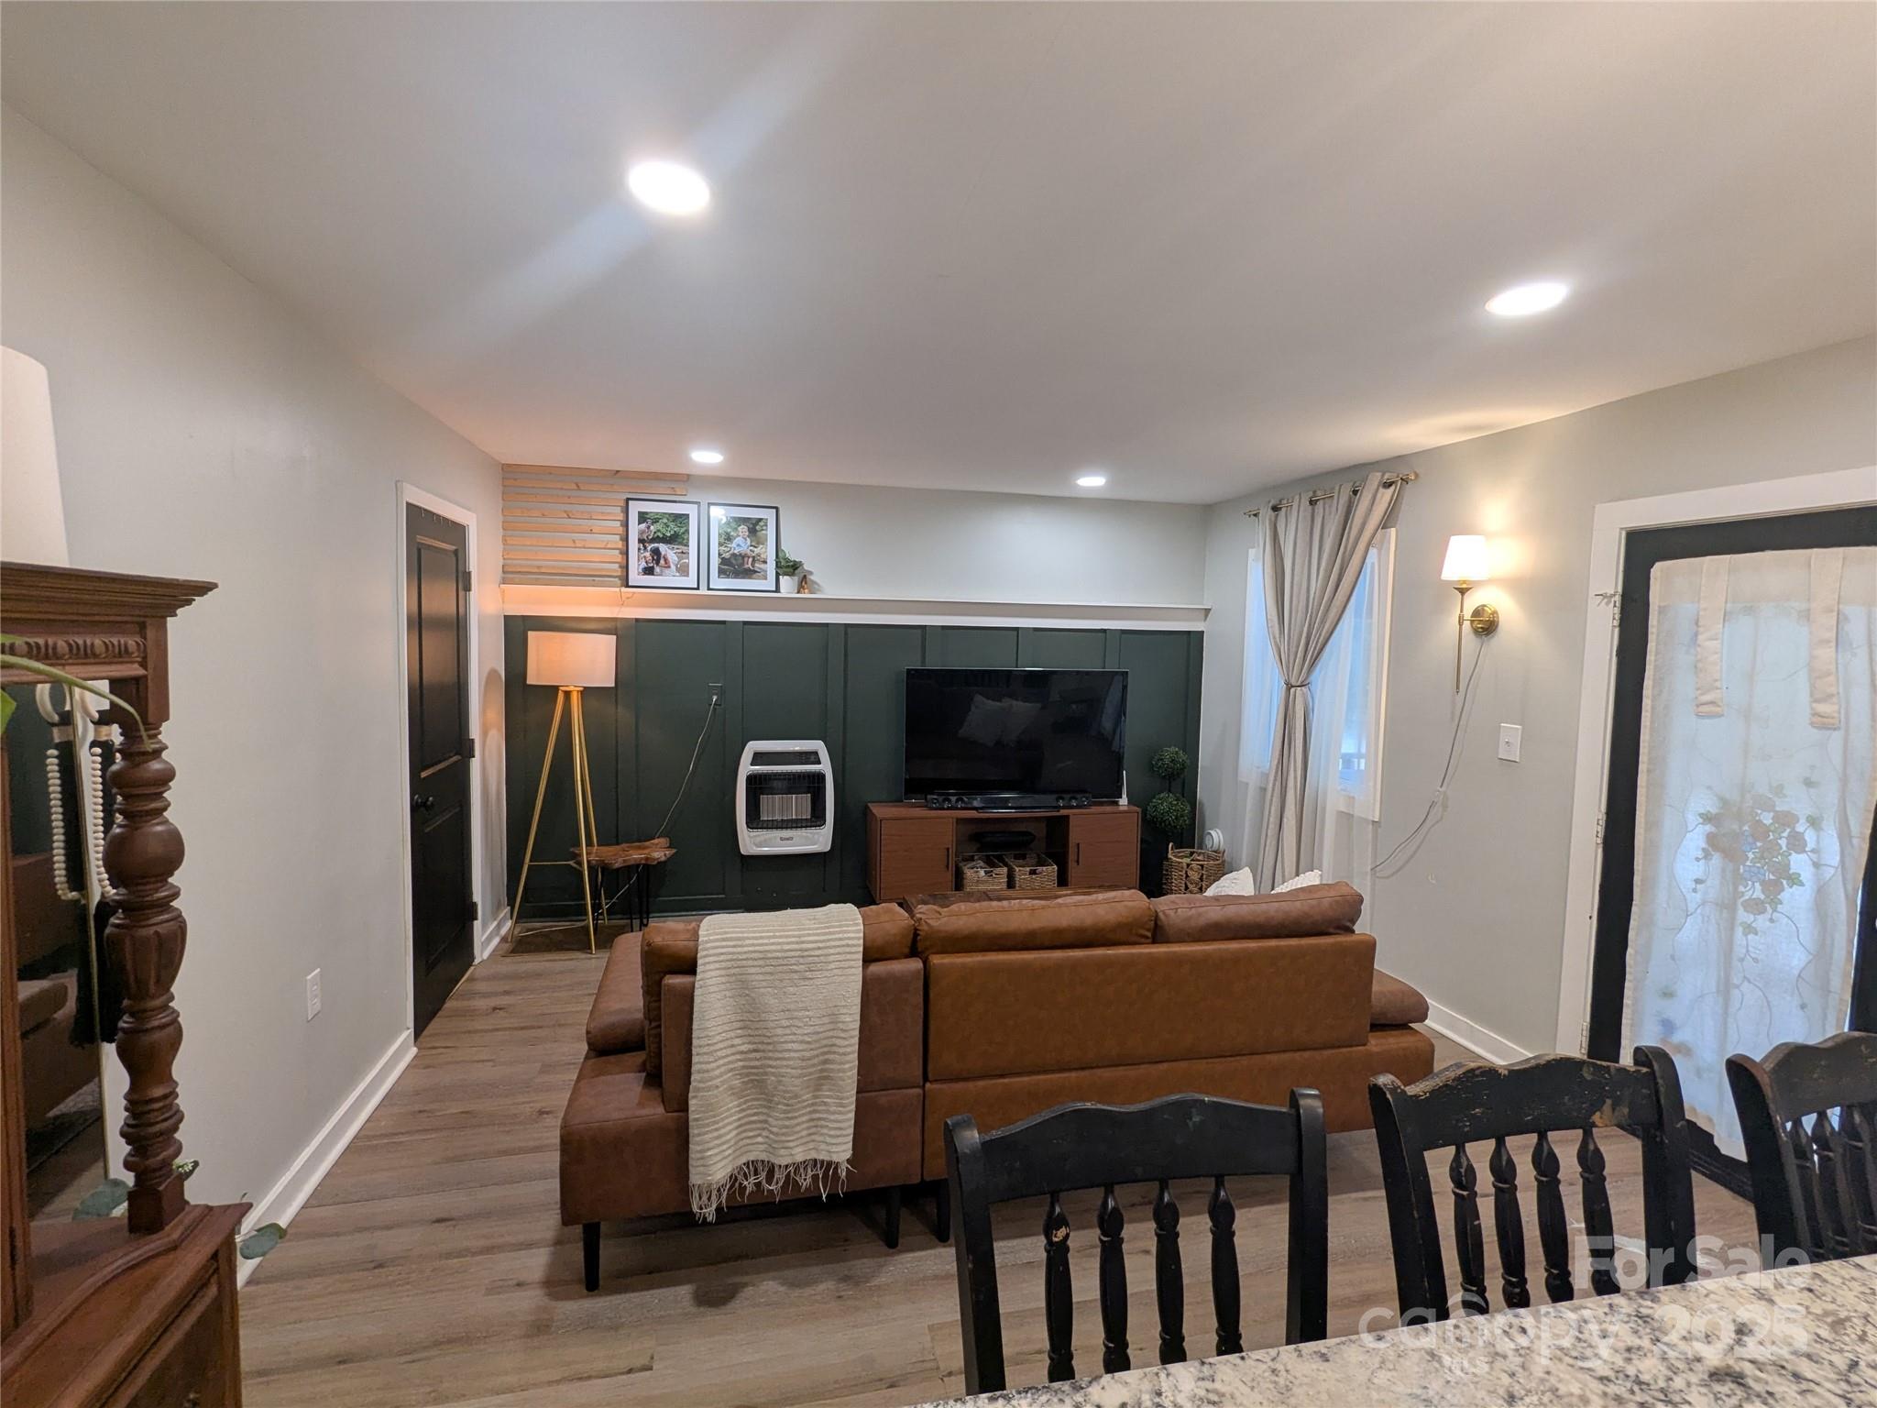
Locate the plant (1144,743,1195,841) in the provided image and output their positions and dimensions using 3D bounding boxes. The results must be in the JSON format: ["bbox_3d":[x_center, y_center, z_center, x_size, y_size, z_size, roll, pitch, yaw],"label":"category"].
[{"bbox_3d":[1.368,0.735,5.225,0.280,0.990,0.280,0,5,-13],"label":"plant"}]

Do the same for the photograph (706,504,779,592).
[{"bbox_3d":[-1.070,-0.853,4.768,0.381,0.480,0.030,0,0,-13],"label":"photograph"}]

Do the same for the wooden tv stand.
[{"bbox_3d":[0.373,0.902,5.046,1.520,0.620,0.410,0,5,-13],"label":"wooden tv stand"}]

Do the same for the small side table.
[{"bbox_3d":[-1.650,0.980,4.571,0.530,0.460,0.350,0,5,-13],"label":"small side table"}]

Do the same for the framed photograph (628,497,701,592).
[{"bbox_3d":[-1.477,-0.857,4.670,0.381,0.482,0.030,0,0,-13],"label":"framed photograph"}]

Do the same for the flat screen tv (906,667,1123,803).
[{"bbox_3d":[0.466,0.184,5.042,1.350,0.775,0.075,0,5,-11],"label":"flat screen tv"}]

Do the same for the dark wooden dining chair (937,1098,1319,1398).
[{"bbox_3d":[0.285,1.023,0.862,0.480,1.040,0.520,0,4,-10],"label":"dark wooden dining chair"}]

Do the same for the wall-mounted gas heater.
[{"bbox_3d":[-0.862,0.515,4.868,0.535,0.635,0.200,0,5,-13],"label":"wall-mounted gas heater"}]

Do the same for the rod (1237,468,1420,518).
[{"bbox_3d":[1.968,-1.056,4.458,0.100,0.055,1.360,0,5,-13],"label":"rod"}]

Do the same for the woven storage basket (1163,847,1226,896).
[{"bbox_3d":[1.405,1.045,4.847,0.350,0.430,0.350,0,5,-13],"label":"woven storage basket"}]

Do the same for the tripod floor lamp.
[{"bbox_3d":[-1.912,0.429,4.399,0.520,1.575,0.480,0,5,-13],"label":"tripod floor lamp"}]

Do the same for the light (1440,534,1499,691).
[{"bbox_3d":[2.146,-0.371,3.520,0.210,0.640,0.170,0,5,-13],"label":"light"}]

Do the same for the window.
[{"bbox_3d":[1.918,-0.169,4.465,0.080,1.330,1.120,0,5,-13],"label":"window"}]

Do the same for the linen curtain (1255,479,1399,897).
[{"bbox_3d":[1.907,0.058,4.513,0.170,2.310,1.140,0,5,-13],"label":"linen curtain"}]

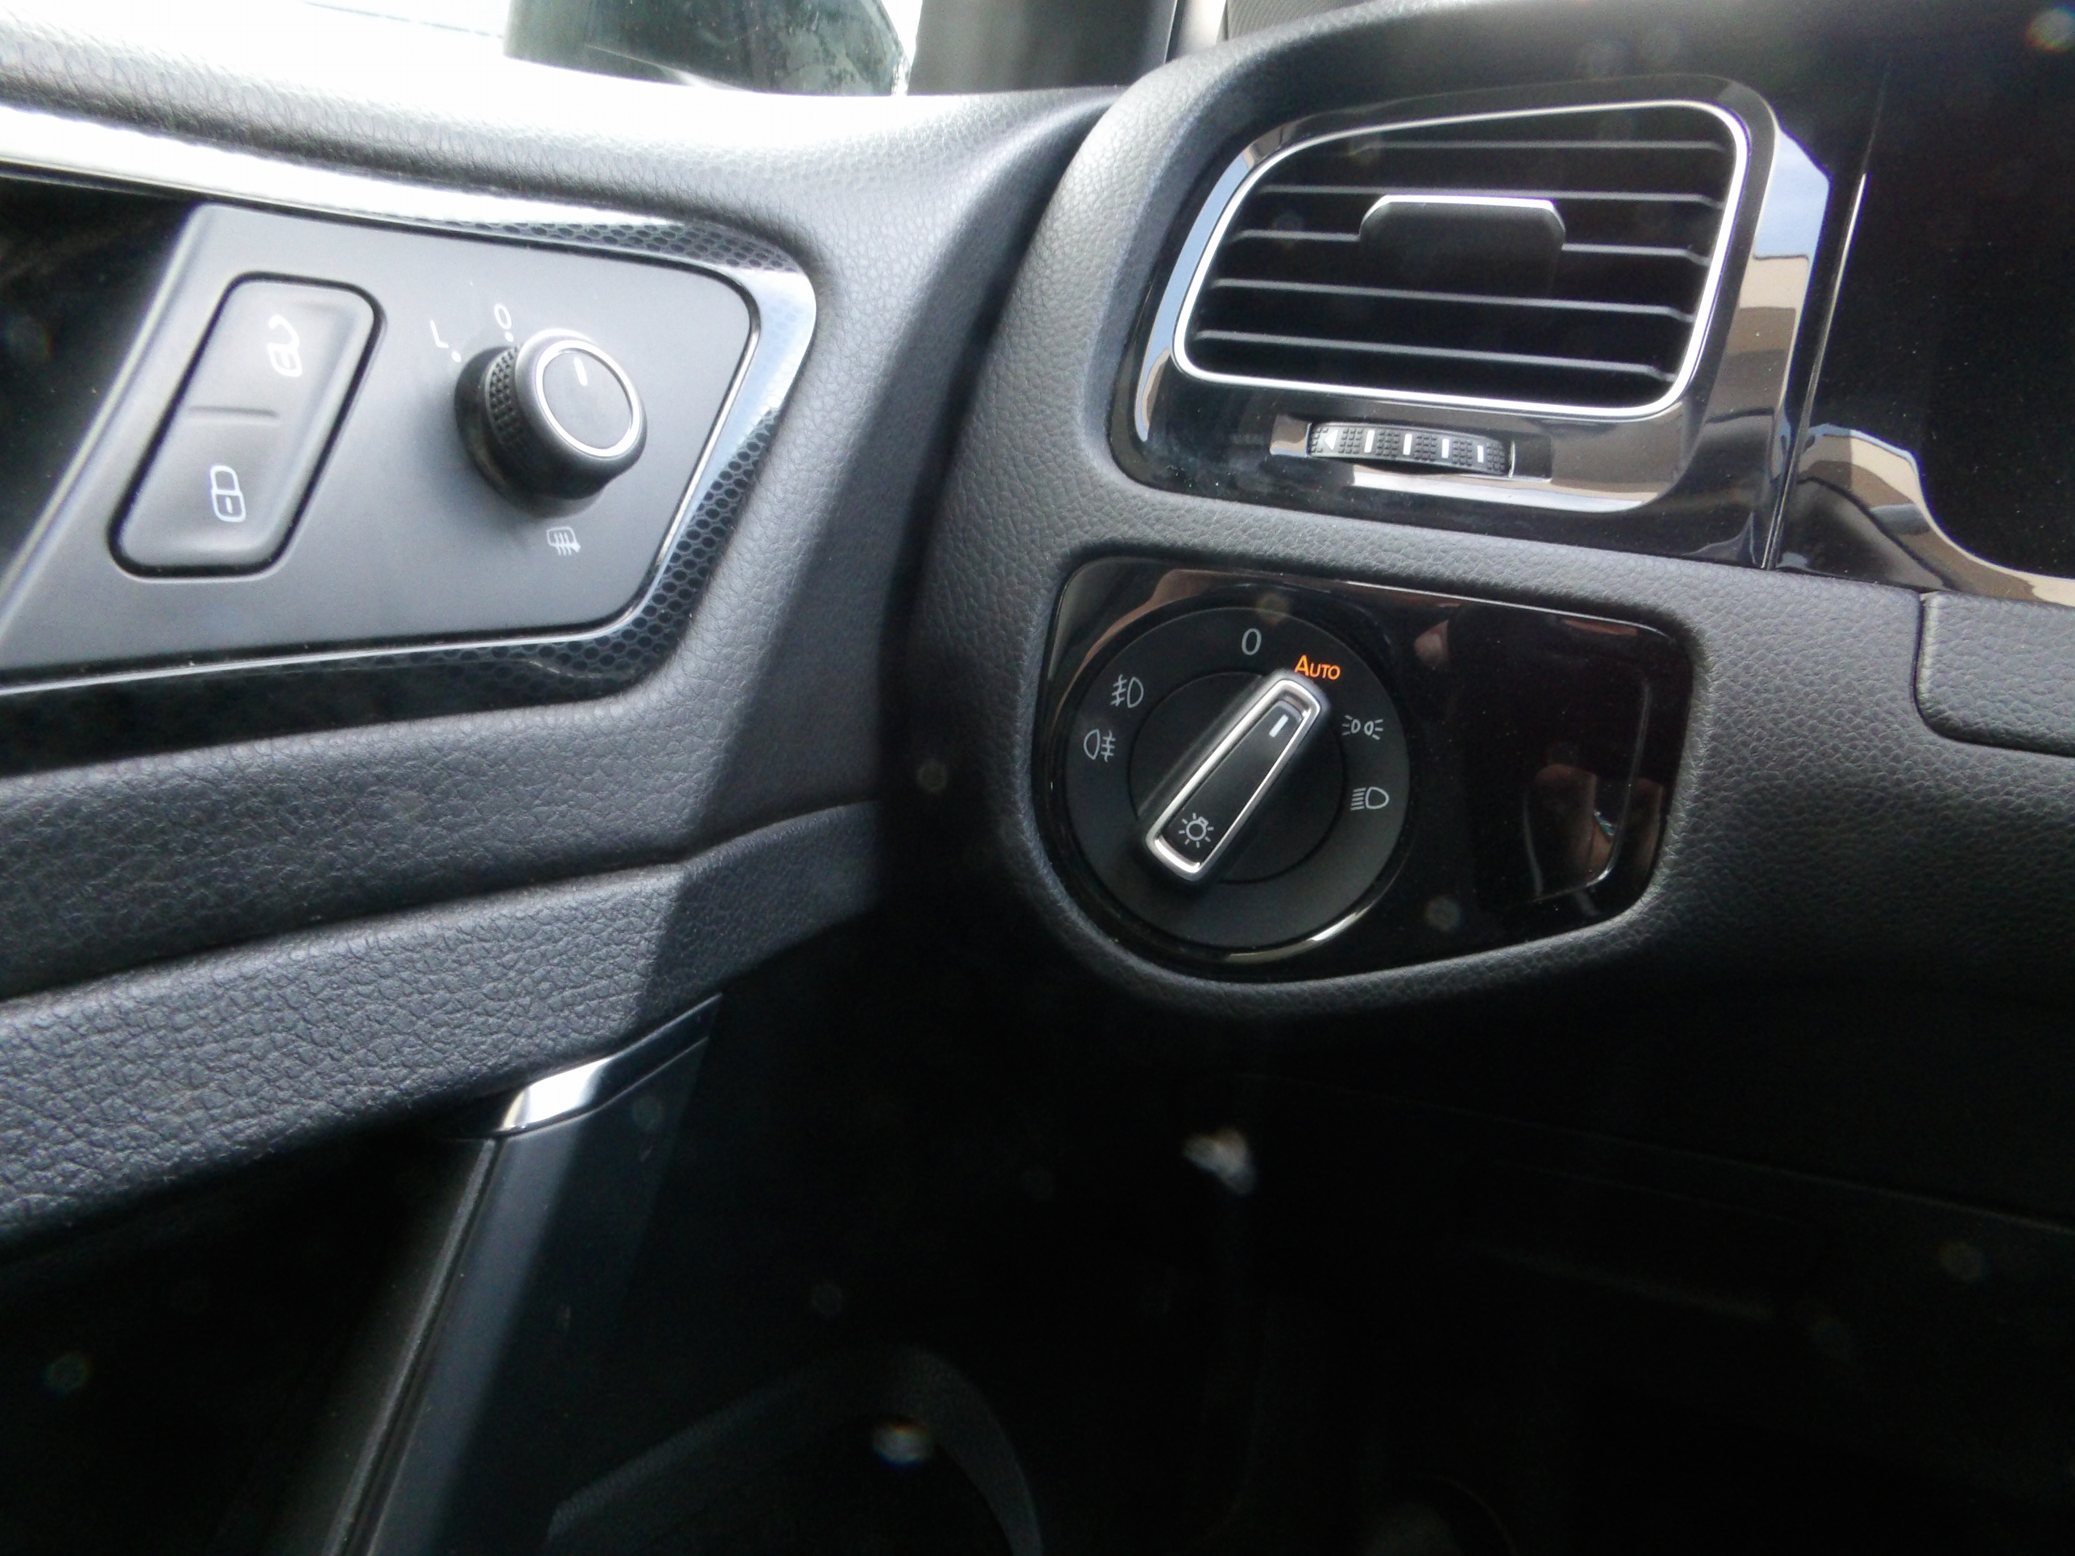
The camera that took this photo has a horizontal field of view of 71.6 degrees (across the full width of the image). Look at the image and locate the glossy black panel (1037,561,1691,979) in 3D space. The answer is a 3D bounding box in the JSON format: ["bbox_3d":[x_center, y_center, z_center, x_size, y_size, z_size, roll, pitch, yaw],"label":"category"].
[{"bbox_3d":[0.057,0.003,0.282,0.123,0.081,0.020,9,5,18],"label":"glossy black panel"}]

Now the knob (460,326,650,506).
[{"bbox_3d":[-0.074,-0.057,0.226,0.015,0.025,0.025,-16,4,35],"label":"knob"}]

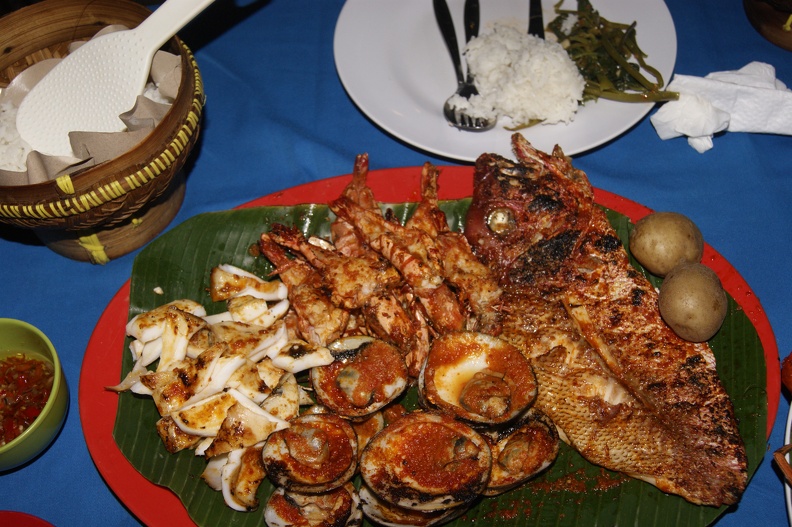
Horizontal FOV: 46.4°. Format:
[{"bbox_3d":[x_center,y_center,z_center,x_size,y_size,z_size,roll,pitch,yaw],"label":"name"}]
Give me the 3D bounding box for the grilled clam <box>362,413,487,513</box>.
[{"bbox_3d":[0.016,0.113,0.519,0.074,0.025,0.054,-1,56,1],"label":"grilled clam"}]

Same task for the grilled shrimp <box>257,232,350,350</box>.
[{"bbox_3d":[-0.063,0.017,0.591,0.036,0.029,0.095,-28,59,-16],"label":"grilled shrimp"}]

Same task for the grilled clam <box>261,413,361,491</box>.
[{"bbox_3d":[-0.049,0.111,0.532,0.056,0.023,0.043,-1,56,1],"label":"grilled clam"}]

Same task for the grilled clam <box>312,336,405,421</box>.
[{"bbox_3d":[-0.022,0.070,0.555,0.059,0.023,0.047,-1,56,1],"label":"grilled clam"}]

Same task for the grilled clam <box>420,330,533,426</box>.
[{"bbox_3d":[0.048,0.070,0.547,0.070,0.025,0.052,-1,56,1],"label":"grilled clam"}]

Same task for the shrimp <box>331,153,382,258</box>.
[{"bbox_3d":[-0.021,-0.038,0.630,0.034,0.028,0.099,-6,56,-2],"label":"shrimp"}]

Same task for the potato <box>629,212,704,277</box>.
[{"bbox_3d":[0.179,-0.013,0.609,0.049,0.045,0.047,-10,56,-5],"label":"potato"}]

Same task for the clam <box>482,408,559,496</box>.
[{"bbox_3d":[0.069,0.112,0.540,0.056,0.023,0.047,-22,58,-12],"label":"clam"}]

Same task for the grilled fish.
[{"bbox_3d":[0.109,0.033,0.583,0.119,0.047,0.282,-20,58,-11],"label":"grilled fish"}]

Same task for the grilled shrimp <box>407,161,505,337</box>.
[{"bbox_3d":[0.040,-0.014,0.602,0.042,0.032,0.137,-13,56,-7],"label":"grilled shrimp"}]

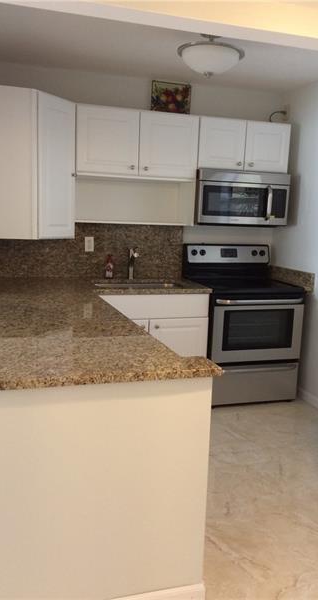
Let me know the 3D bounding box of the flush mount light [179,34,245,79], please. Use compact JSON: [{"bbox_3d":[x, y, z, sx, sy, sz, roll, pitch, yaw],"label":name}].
[{"bbox_3d":[0.285,-1.345,3.021,0.366,0.250,0.366,2,9,0],"label":"flush mount light"}]

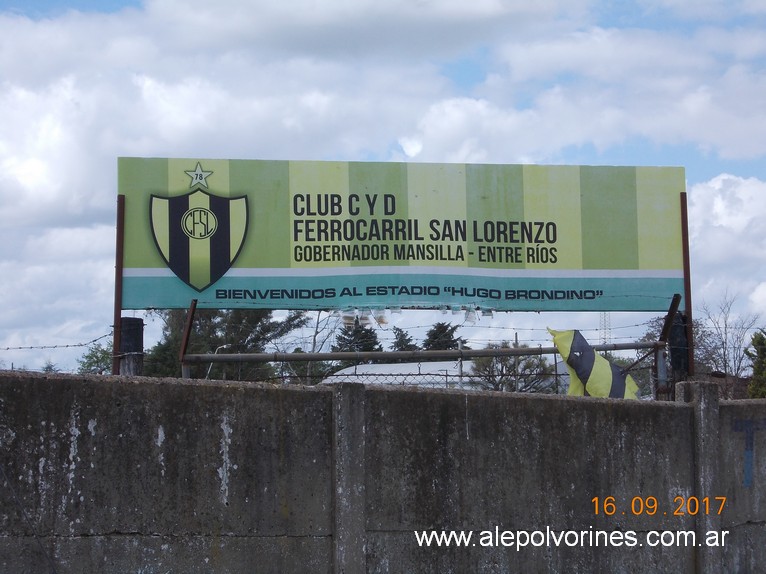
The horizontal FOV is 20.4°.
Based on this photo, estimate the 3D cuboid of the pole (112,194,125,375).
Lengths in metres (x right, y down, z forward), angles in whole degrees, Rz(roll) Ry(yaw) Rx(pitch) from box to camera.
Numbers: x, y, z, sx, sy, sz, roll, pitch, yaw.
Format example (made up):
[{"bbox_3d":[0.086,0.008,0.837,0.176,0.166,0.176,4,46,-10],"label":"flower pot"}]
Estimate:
[{"bbox_3d":[-2.057,0.011,16.570,0.060,1.465,0.060,1,-6,0],"label":"pole"}]

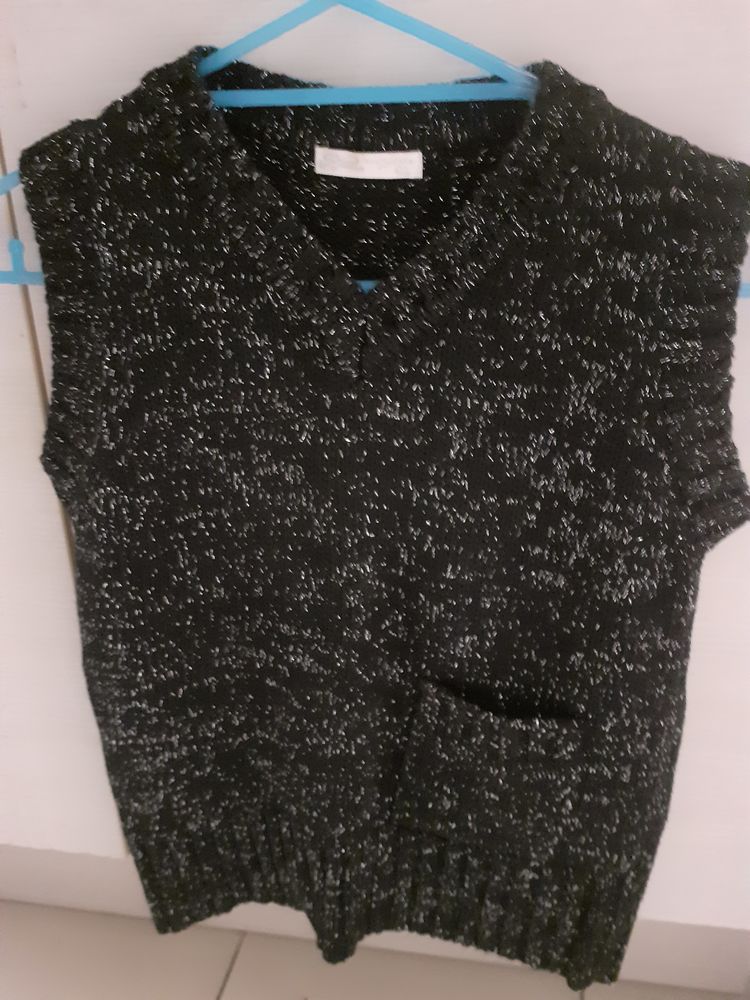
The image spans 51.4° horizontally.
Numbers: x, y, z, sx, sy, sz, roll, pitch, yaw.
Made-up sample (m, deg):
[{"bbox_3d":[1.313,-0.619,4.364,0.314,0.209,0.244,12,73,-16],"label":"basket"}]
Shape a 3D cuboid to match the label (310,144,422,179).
[{"bbox_3d":[-0.003,-0.173,0.400,0.056,0.013,0.005,4,23,5],"label":"label"}]

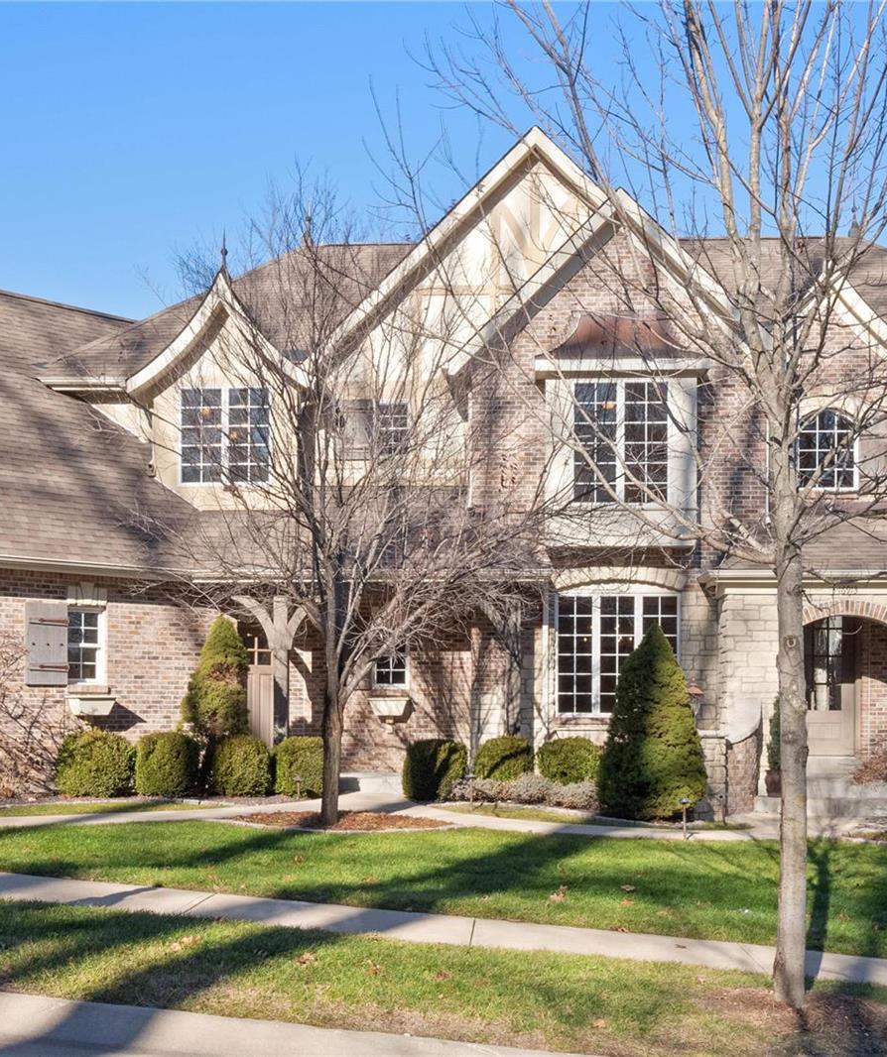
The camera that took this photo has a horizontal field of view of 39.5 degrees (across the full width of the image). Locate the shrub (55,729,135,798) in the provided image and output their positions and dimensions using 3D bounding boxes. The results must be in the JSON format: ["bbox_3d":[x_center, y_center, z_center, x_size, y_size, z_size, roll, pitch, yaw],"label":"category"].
[{"bbox_3d":[-5.167,3.492,18.300,1.180,1.020,1.150,0,-2,1],"label":"shrub"}]

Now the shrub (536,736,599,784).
[{"bbox_3d":[2.010,3.757,19.900,1.020,0.860,1.020,0,-2,1],"label":"shrub"}]

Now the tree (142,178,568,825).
[{"bbox_3d":[-1.164,-0.358,16.200,5.600,8.450,5.200,0,-2,1],"label":"tree"}]

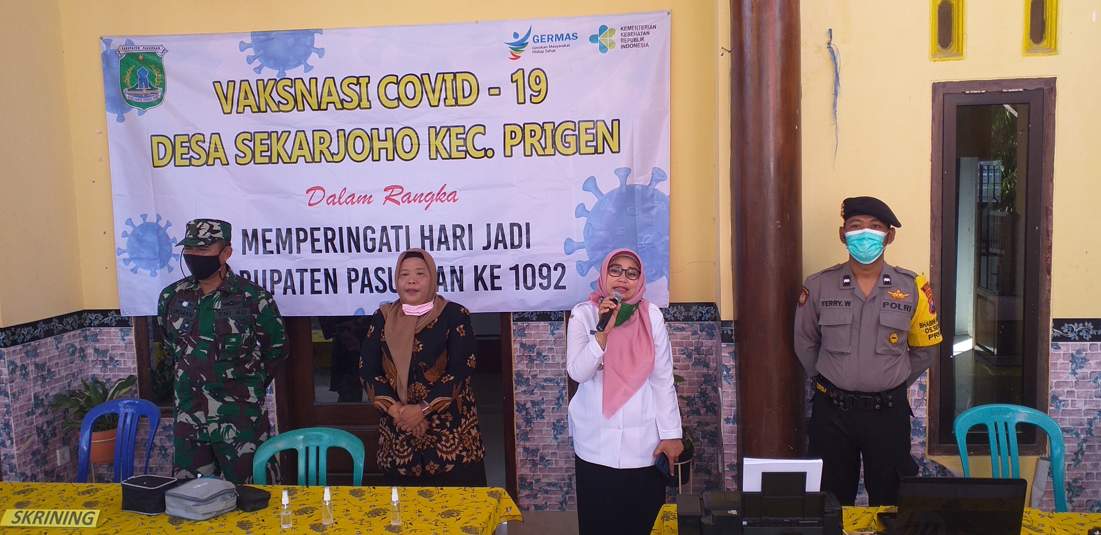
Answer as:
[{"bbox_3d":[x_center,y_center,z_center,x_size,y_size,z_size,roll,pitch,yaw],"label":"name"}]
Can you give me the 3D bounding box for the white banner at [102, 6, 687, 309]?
[{"bbox_3d":[-0.896,-0.506,3.966,3.000,1.490,0.040,-1,4,7],"label":"white banner"}]

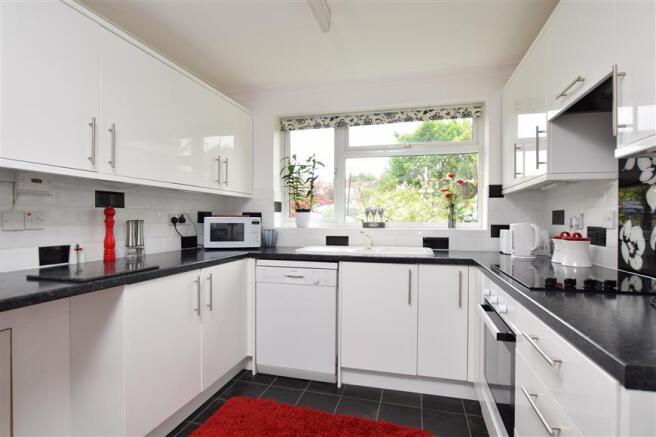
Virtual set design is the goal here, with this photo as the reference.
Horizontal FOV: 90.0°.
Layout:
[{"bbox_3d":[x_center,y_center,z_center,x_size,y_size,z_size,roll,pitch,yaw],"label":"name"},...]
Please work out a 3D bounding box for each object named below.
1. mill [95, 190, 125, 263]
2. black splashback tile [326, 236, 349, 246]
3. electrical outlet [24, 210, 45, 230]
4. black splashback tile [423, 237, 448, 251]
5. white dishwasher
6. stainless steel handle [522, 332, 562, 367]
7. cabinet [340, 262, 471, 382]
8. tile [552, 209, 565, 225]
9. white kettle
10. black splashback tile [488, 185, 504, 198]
[{"bbox_3d":[-1.188,0.077,1.783,0.056,0.308,0.056,0,0,15],"label":"mill"},{"bbox_3d":[0.085,0.198,2.850,0.199,0.096,0.010,0,0,15],"label":"black splashback tile"},{"bbox_3d":[-1.446,0.012,1.620,0.014,0.087,0.084,0,0,16],"label":"electrical outlet"},{"bbox_3d":[0.858,0.200,2.600,0.196,0.097,0.010,0,0,16],"label":"black splashback tile"},{"bbox_3d":[-0.152,0.722,2.569,0.600,0.828,0.580,0,0,16],"label":"white dishwasher"},{"bbox_3d":[0.581,0.351,0.891,0.035,0.012,0.227,0,0,16],"label":"stainless steel handle"},{"bbox_3d":[0.550,0.651,2.380,0.799,0.704,0.575,0,0,16],"label":"cabinet"},{"bbox_3d":[1.562,-0.004,2.215,0.010,0.096,0.199,0,0,15],"label":"tile"},{"bbox_3d":[1.272,0.140,2.120,0.178,0.220,0.140,0,0,41],"label":"white kettle"},{"bbox_3d":[1.282,-0.204,2.483,0.107,0.099,0.010,0,0,16],"label":"black splashback tile"}]

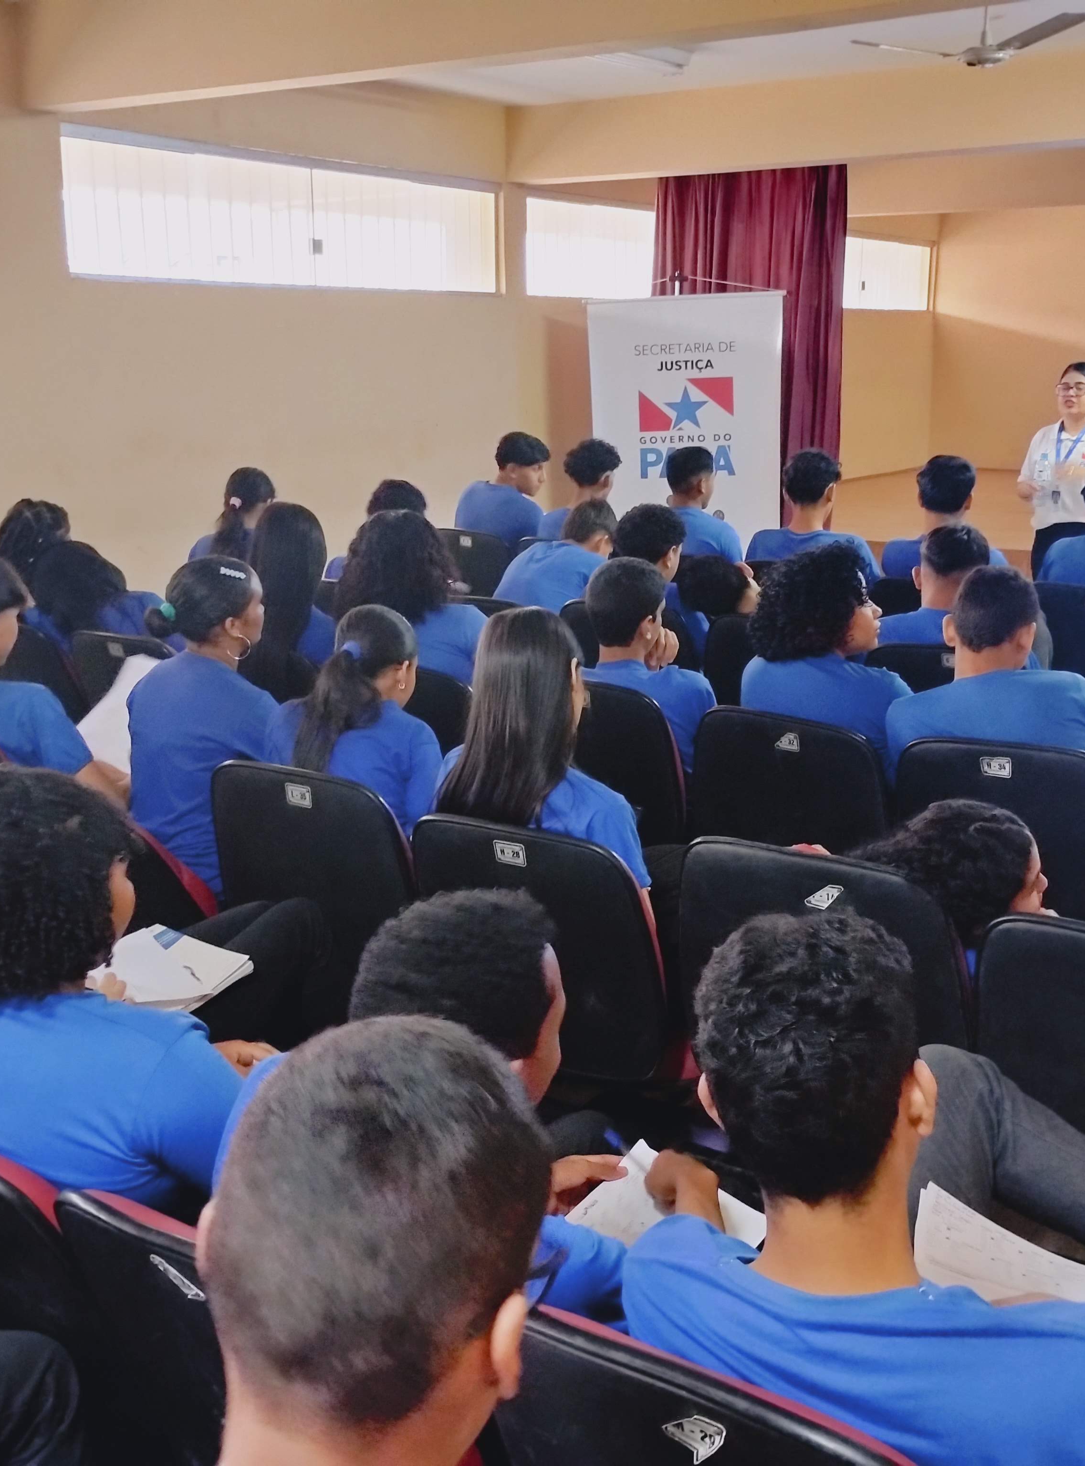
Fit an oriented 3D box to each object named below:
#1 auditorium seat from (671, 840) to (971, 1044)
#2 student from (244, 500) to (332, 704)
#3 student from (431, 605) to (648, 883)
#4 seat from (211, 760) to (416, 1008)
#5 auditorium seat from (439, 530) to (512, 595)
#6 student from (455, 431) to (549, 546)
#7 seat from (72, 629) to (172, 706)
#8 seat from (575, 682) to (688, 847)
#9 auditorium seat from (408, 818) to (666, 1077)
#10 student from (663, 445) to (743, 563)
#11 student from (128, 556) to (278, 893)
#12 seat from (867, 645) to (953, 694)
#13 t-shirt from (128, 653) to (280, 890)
[{"bbox_3d":[0.600,0.589,2.832,0.560,0.870,0.620,8,16,31],"label":"auditorium seat"},{"bbox_3d":[-0.575,-0.065,4.610,0.460,1.237,0.750,8,17,32],"label":"student"},{"bbox_3d":[0.210,0.318,3.181,0.460,1.235,0.740,8,16,31],"label":"student"},{"bbox_3d":[-0.312,0.433,3.358,0.530,0.875,0.620,8,17,32],"label":"seat"},{"bbox_3d":[-0.192,-0.511,7.239,0.520,0.895,0.620,8,16,31],"label":"auditorium seat"},{"bbox_3d":[-0.067,-0.720,7.272,0.480,1.320,0.740,10,17,38],"label":"student"},{"bbox_3d":[-1.013,0.106,4.832,0.560,0.870,0.620,8,16,31],"label":"seat"},{"bbox_3d":[0.296,0.261,4.141,0.520,0.895,0.620,8,16,31],"label":"seat"},{"bbox_3d":[0.118,0.517,3.003,0.530,0.875,0.620,8,17,32],"label":"auditorium seat"},{"bbox_3d":[0.714,-0.511,6.284,0.460,1.265,0.750,9,17,34],"label":"student"},{"bbox_3d":[-0.587,0.199,3.633,0.460,1.250,0.740,10,17,38],"label":"student"},{"bbox_3d":[1.263,0.134,4.558,0.550,0.890,0.650,8,16,33],"label":"seat"},{"bbox_3d":[-0.688,0.070,3.448,0.430,0.570,0.290,10,17,38],"label":"t-shirt"}]

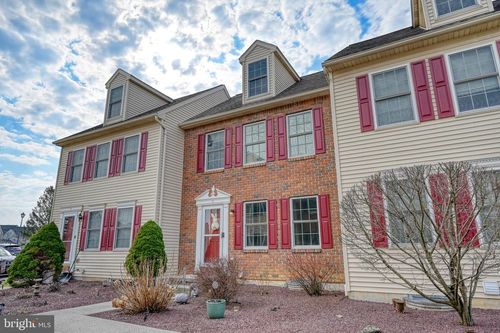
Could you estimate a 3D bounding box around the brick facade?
[{"bbox_3d":[-0.068,0.826,9.839,5.930,5.520,0.270,-8,-16,28],"label":"brick facade"}]

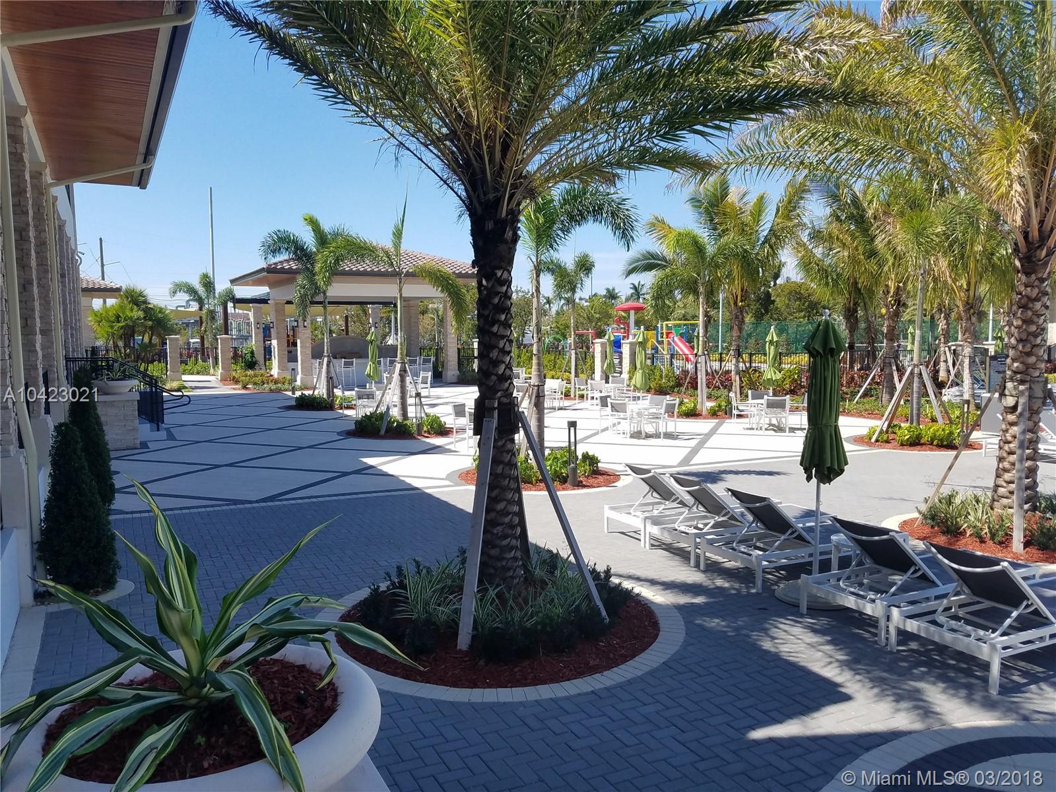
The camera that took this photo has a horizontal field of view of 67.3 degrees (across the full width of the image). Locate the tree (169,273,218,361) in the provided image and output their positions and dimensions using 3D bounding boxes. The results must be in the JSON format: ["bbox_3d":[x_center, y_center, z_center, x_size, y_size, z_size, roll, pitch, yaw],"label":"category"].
[{"bbox_3d":[-19.346,-4.304,45.807,2.800,5.587,2.700,0,4,0],"label":"tree"}]

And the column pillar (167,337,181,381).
[{"bbox_3d":[-19.267,-2.075,43.281,0.620,2.415,0.620,-3,6,-38],"label":"column pillar"}]

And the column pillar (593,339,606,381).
[{"bbox_3d":[3.239,-1.554,36.000,0.480,2.100,0.480,-3,5,-30],"label":"column pillar"}]

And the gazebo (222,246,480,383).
[{"bbox_3d":[-7.510,-3.901,37.211,10.300,6.500,7.300,-3,5,-30],"label":"gazebo"}]

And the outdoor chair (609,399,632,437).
[{"bbox_3d":[2.249,0.488,18.292,0.600,0.870,0.620,4,6,43],"label":"outdoor chair"}]

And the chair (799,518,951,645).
[{"bbox_3d":[3.239,1.341,6.376,2.050,0.780,0.750,-2,5,-25],"label":"chair"}]

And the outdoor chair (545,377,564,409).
[{"bbox_3d":[0.730,-0.015,24.672,0.620,0.880,0.600,2,5,20],"label":"outdoor chair"}]

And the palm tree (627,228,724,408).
[{"bbox_3d":[4.326,-2.266,23.300,3.000,5.600,3.000,0,4,0],"label":"palm tree"}]

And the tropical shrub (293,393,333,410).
[{"bbox_3d":[-6.774,0.169,25.000,1.250,0.520,1.050,0,4,0],"label":"tropical shrub"}]

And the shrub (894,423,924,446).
[{"bbox_3d":[8.111,0.786,16.860,0.600,0.480,0.580,0,4,0],"label":"shrub"}]

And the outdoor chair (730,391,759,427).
[{"bbox_3d":[5.582,0.388,20.268,0.620,0.900,0.580,1,5,20],"label":"outdoor chair"}]

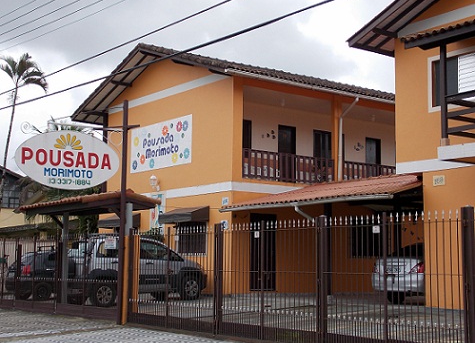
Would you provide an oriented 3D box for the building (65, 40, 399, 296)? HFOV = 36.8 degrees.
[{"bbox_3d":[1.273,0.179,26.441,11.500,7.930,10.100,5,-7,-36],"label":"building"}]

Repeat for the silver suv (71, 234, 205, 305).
[{"bbox_3d":[-2.752,2.623,18.921,4.160,1.740,1.760,5,-7,-36],"label":"silver suv"}]

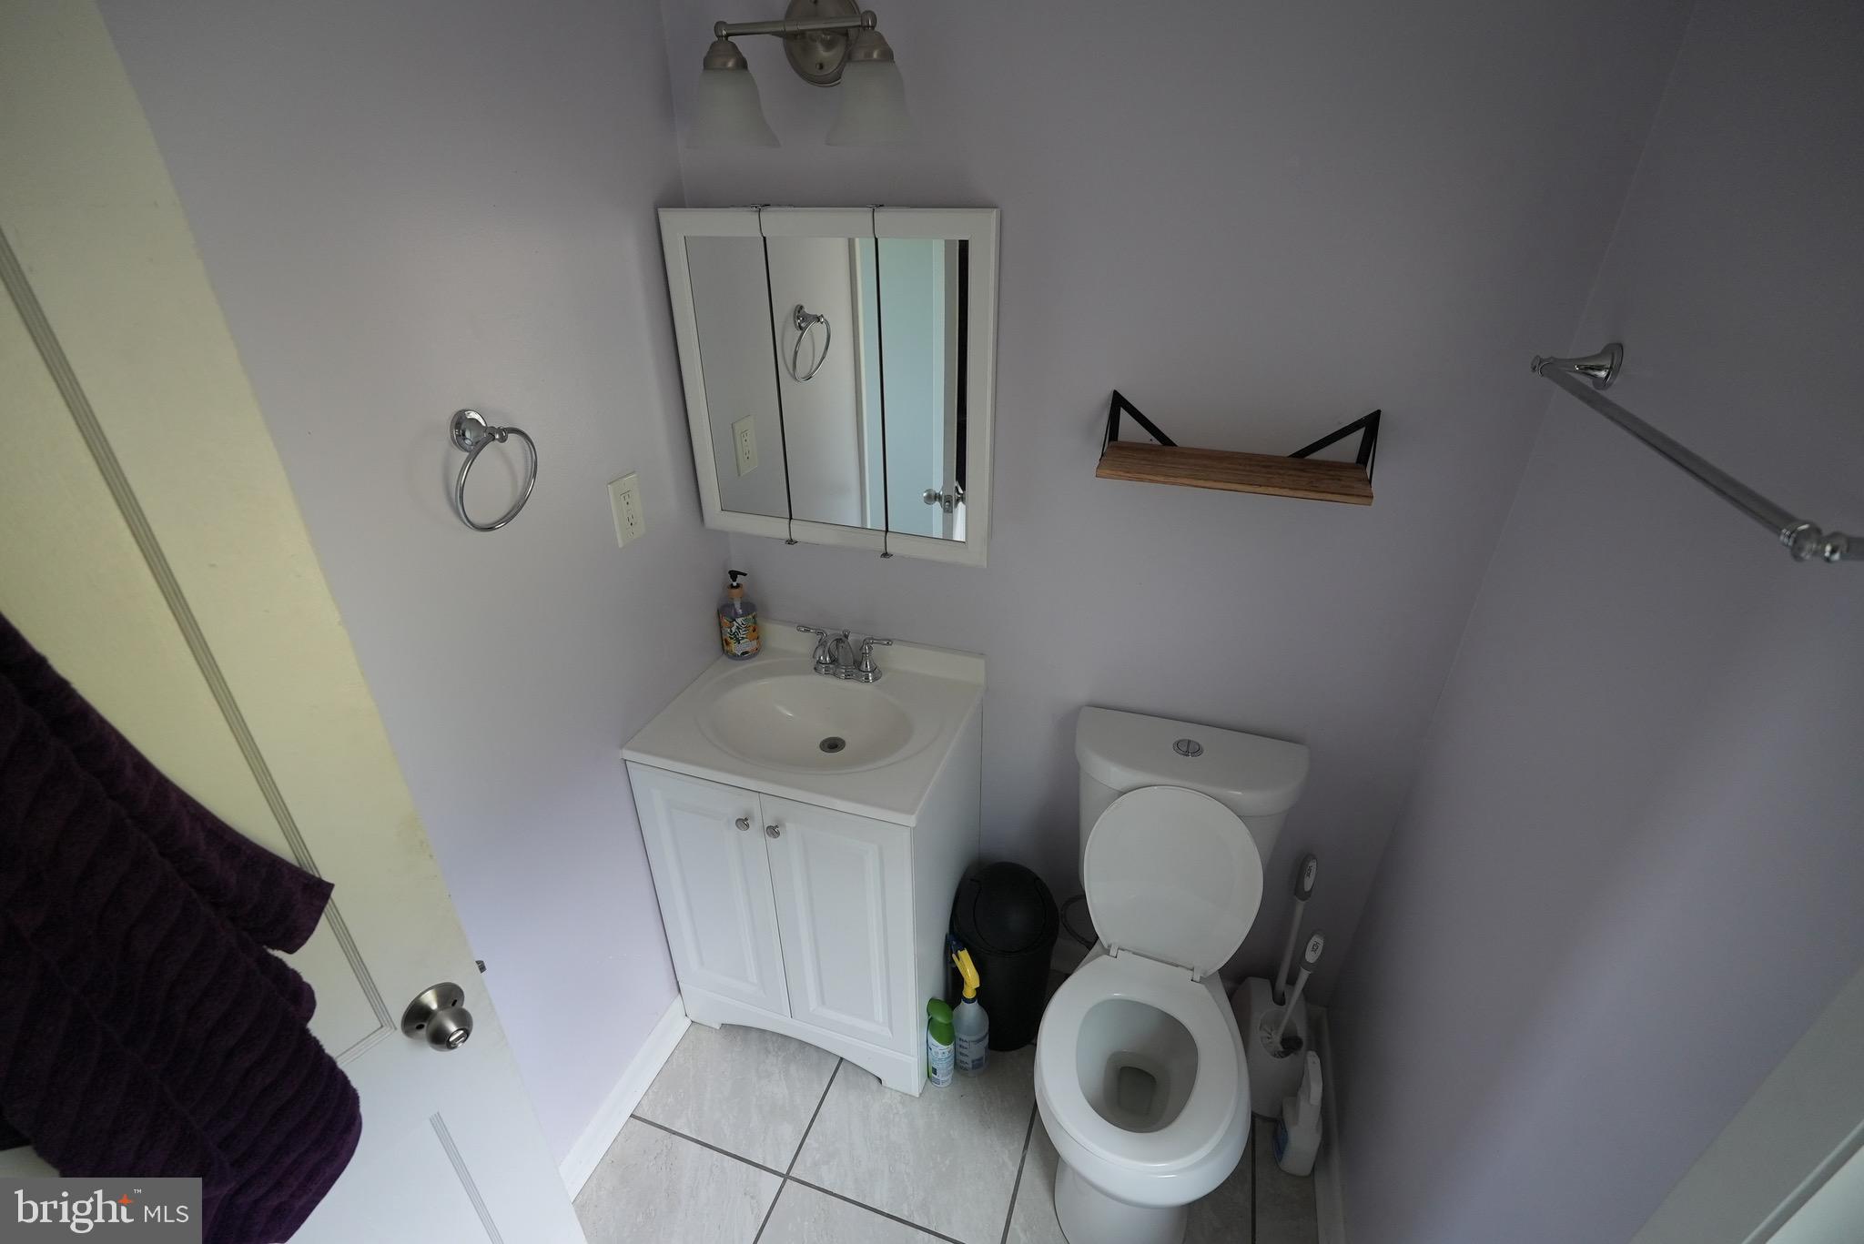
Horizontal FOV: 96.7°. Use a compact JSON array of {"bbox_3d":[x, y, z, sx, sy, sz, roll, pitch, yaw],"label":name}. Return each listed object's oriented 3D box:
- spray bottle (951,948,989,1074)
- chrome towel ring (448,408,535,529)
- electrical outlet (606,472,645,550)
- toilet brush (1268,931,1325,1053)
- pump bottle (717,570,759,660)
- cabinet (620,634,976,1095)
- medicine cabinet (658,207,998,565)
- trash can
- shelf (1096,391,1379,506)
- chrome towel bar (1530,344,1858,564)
[{"bbox_3d":[0.081,0.878,1.883,0.084,0.297,0.135,-11,31,-19],"label":"spray bottle"},{"bbox_3d":[-0.623,-0.213,1.189,0.068,0.185,0.161,9,30,17],"label":"chrome towel ring"},{"bbox_3d":[-0.557,-0.203,1.518,0.009,0.117,0.075,9,30,17],"label":"electrical outlet"},{"bbox_3d":[0.782,0.804,1.783,0.076,0.390,0.076,9,30,17],"label":"toilet brush"},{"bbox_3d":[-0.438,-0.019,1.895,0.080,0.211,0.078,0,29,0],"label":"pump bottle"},{"bbox_3d":[-0.240,0.521,1.913,0.606,0.897,0.461,9,30,17],"label":"cabinet"},{"bbox_3d":[-0.167,-0.444,1.564,0.617,0.606,0.117,9,30,17],"label":"medicine cabinet"},{"bbox_3d":[0.165,0.768,1.927,0.244,0.444,0.244,0,29,0],"label":"trash can"},{"bbox_3d":[0.498,-0.291,1.359,0.425,0.109,0.153,9,30,17],"label":"shelf"},{"bbox_3d":[0.741,-0.196,0.833,0.093,0.055,0.673,9,30,17],"label":"chrome towel bar"}]

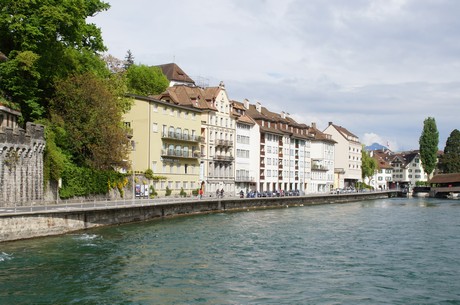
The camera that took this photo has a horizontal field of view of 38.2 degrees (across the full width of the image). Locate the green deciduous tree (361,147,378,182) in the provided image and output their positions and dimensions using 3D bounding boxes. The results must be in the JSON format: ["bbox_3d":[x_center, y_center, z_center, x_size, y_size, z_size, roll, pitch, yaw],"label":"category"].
[{"bbox_3d":[50.000,5.720,236.990,7.000,15.300,7.000,0,-3,0],"label":"green deciduous tree"}]

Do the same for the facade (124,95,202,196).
[{"bbox_3d":[-13.500,-0.660,121.960,9.500,17.700,17.600,-1,-3,27],"label":"facade"}]

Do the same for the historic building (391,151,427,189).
[{"bbox_3d":[79.000,8.100,291.140,11.000,15.400,11.500,1,-3,-18],"label":"historic building"}]

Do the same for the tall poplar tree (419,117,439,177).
[{"bbox_3d":[83.200,0.140,278.300,8.400,30.300,8.400,0,-3,0],"label":"tall poplar tree"}]

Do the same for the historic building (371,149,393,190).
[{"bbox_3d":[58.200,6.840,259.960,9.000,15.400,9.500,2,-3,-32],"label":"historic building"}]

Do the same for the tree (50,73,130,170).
[{"bbox_3d":[-20.600,-4.240,98.810,11.600,14.700,10.500,0,-3,0],"label":"tree"}]

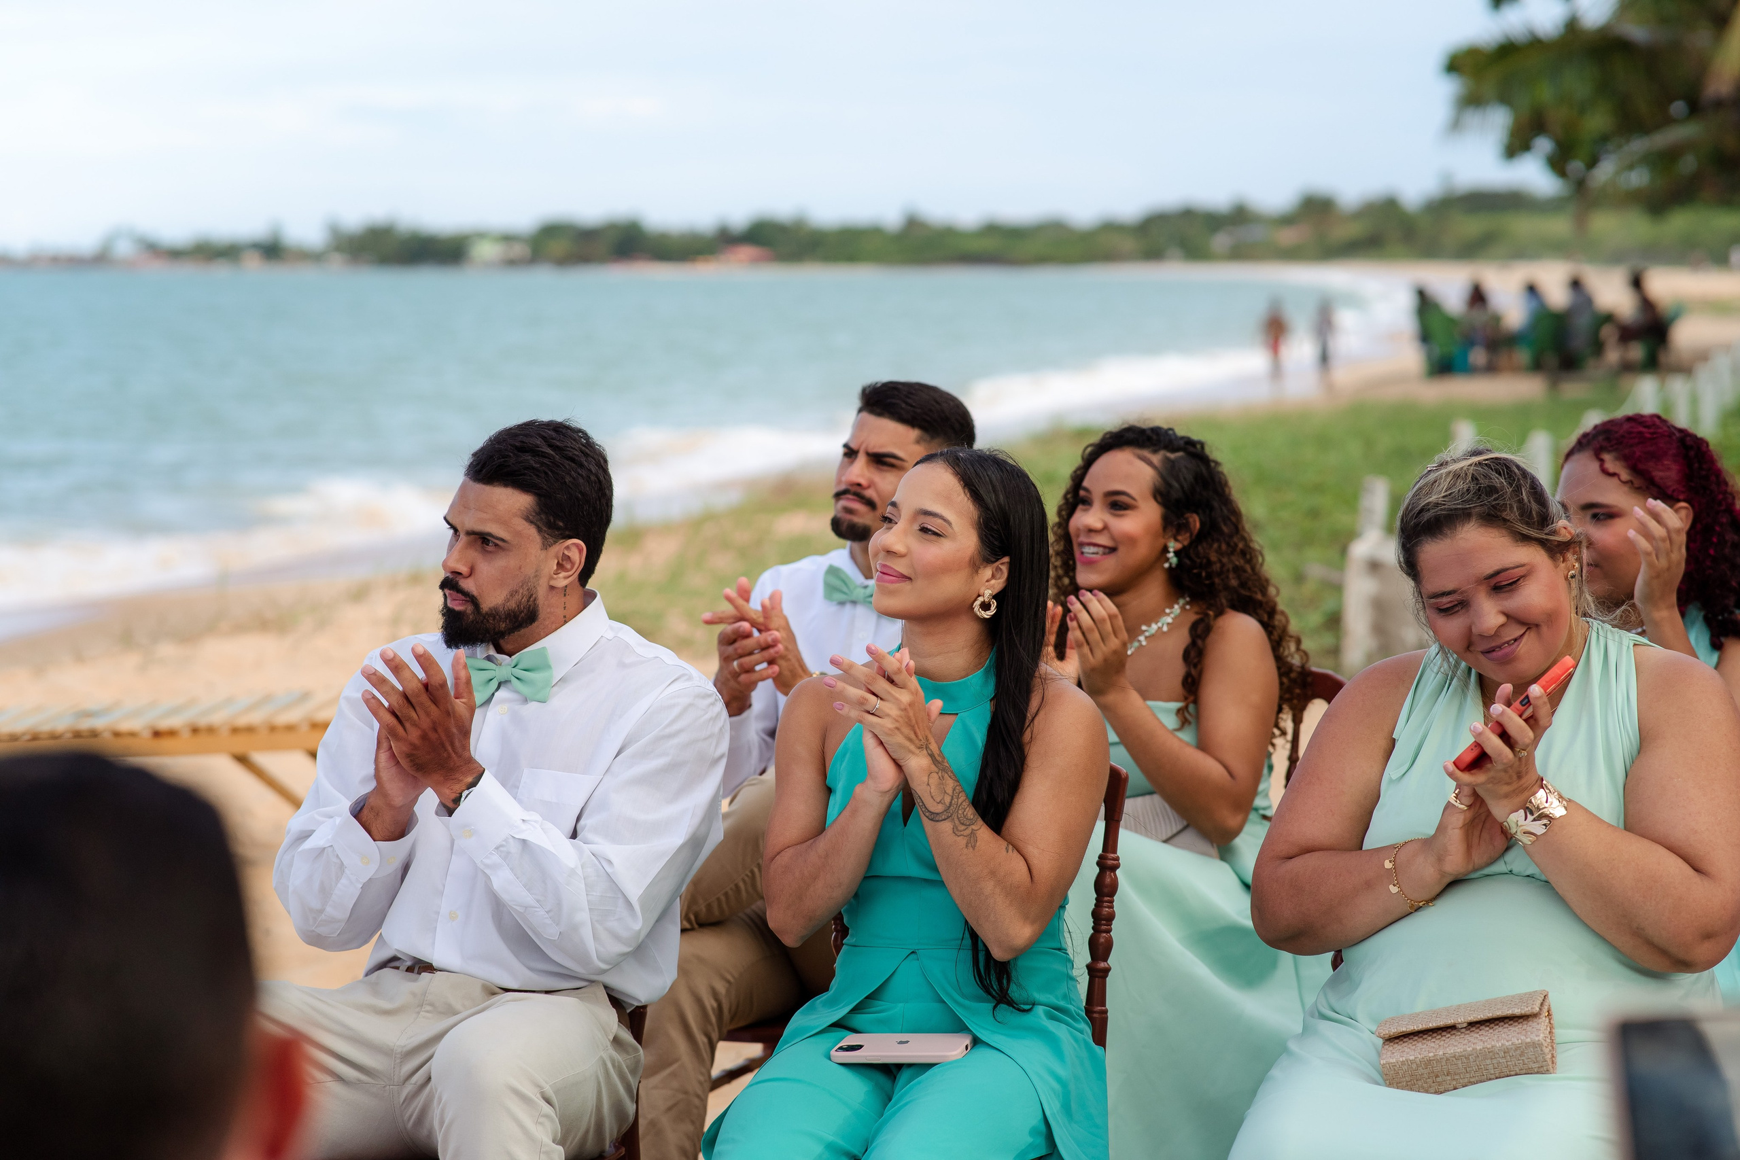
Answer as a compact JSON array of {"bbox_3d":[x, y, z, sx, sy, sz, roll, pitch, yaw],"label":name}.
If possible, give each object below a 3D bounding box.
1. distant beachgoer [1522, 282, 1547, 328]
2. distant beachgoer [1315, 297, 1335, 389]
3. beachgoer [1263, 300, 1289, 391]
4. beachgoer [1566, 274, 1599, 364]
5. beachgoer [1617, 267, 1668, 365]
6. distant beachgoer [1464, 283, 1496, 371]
[{"bbox_3d":[9.214,-3.520,57.000,0.800,1.216,0.500,3,5,30],"label":"distant beachgoer"},{"bbox_3d":[8.259,-4.286,74.500,0.470,1.675,0.380,1,5,11],"label":"distant beachgoer"},{"bbox_3d":[7.359,-4.268,74.500,0.500,1.687,0.380,1,5,11],"label":"beachgoer"},{"bbox_3d":[9.682,-3.504,56.000,0.780,1.250,0.530,2,5,25],"label":"beachgoer"},{"bbox_3d":[10.459,-3.528,55.500,0.780,1.349,0.520,0,4,6],"label":"beachgoer"},{"bbox_3d":[8.460,-3.520,57.000,0.550,1.253,0.800,0,4,6],"label":"distant beachgoer"}]

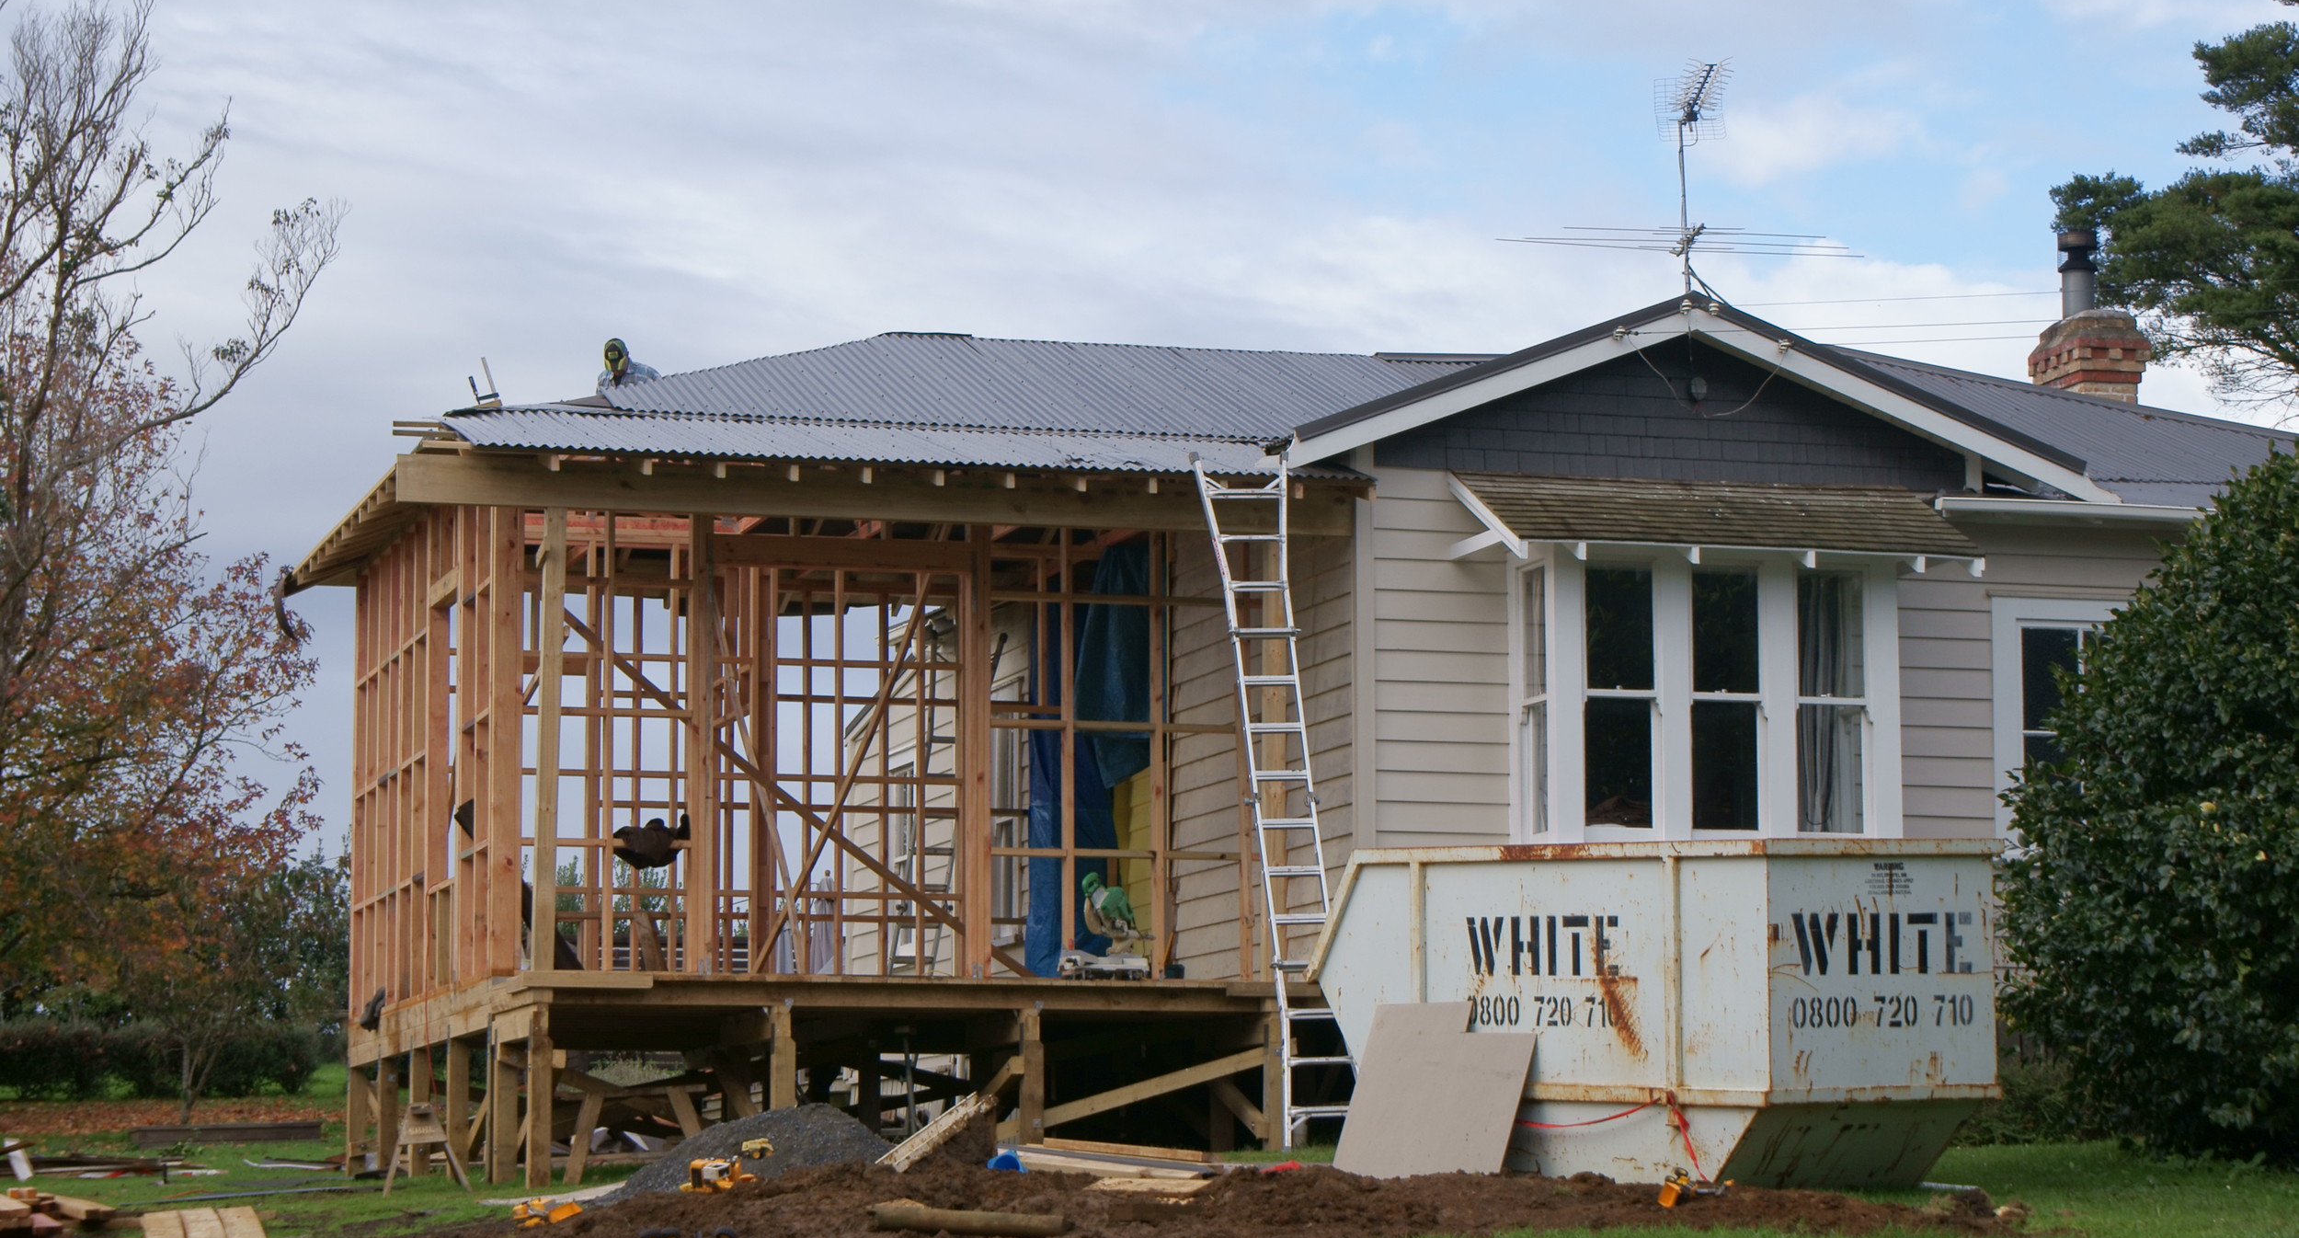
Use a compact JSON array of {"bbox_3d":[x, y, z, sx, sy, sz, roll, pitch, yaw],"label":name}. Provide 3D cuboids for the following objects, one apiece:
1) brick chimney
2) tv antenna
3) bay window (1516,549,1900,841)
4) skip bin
[{"bbox_3d":[7.139,-2.145,39.843,0.559,1.626,0.933,2,-7,-17],"label":"brick chimney"},{"bbox_3d":[3.477,-2.812,32.799,2.402,1.414,1.600,1,-7,-9],"label":"tv antenna"},{"bbox_3d":[3.485,0.593,32.736,2.300,1.950,0.720,2,-7,-17],"label":"bay window"},{"bbox_3d":[2.645,2.123,28.188,1.654,1.800,3.843,2,-4,-35],"label":"skip bin"}]

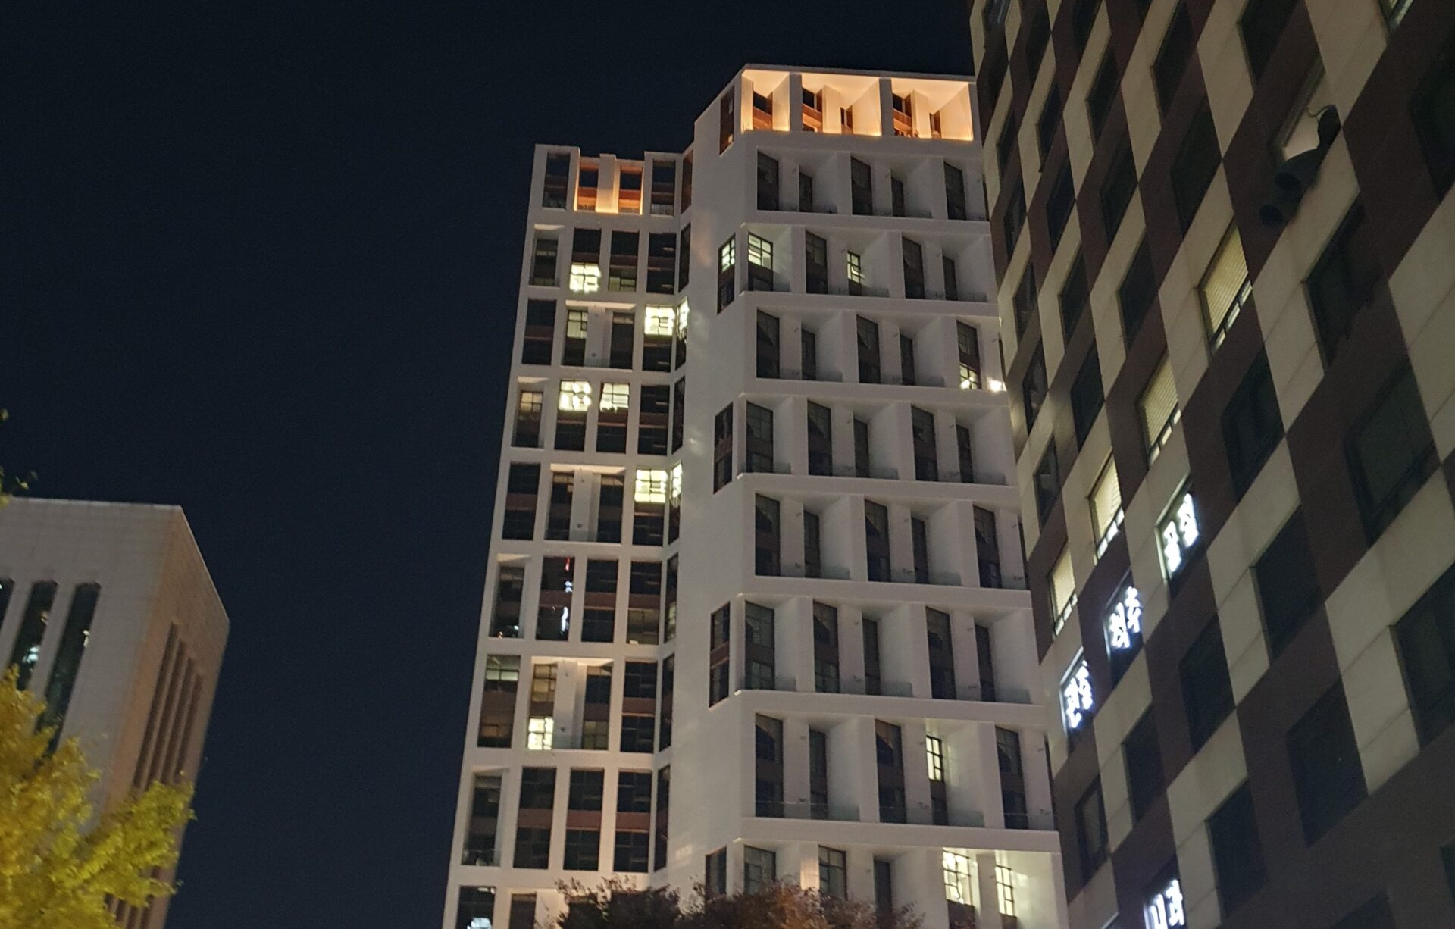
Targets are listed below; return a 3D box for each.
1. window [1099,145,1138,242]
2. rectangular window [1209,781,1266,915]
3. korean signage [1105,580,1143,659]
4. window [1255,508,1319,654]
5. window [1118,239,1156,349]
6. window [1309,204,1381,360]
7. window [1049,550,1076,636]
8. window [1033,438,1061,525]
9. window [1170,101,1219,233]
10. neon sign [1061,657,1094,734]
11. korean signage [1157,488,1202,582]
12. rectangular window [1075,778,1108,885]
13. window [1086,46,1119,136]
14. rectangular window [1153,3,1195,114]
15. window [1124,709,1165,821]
[{"bbox_3d":[10.082,-7.029,37.516,0.200,1.650,2.466,3,-33,-2],"label":"window"},{"bbox_3d":[10.290,7.747,29.287,0.200,2.008,2.334,3,-33,-2],"label":"rectangular window"},{"bbox_3d":[10.180,3.950,37.173,0.150,1.314,2.559,3,-33,-2],"label":"korean signage"},{"bbox_3d":[10.161,2.185,26.219,0.200,1.855,2.240,3,-33,-2],"label":"window"},{"bbox_3d":[10.584,-4.362,37.273,0.200,1.898,2.379,3,-33,-2],"label":"window"},{"bbox_3d":[10.502,-3.035,24.531,0.200,1.750,2.240,3,-33,-2],"label":"window"},{"bbox_3d":[9.414,3.489,40.896,0.200,1.823,2.220,3,-33,-2],"label":"window"},{"bbox_3d":[9.541,0.510,42.828,0.200,1.855,2.240,3,-33,-2],"label":"window"},{"bbox_3d":[10.863,-6.806,33.545,0.200,1.898,2.514,3,-33,-2],"label":"window"},{"bbox_3d":[9.899,6.470,40.851,0.150,1.497,2.514,3,-33,-2],"label":"neon sign"},{"bbox_3d":[9.885,1.554,31.820,0.150,1.291,2.070,3,-33,-2],"label":"korean signage"},{"bbox_3d":[9.277,9.319,37.106,0.200,1.951,2.320,3,-33,-2],"label":"rectangular window"},{"bbox_3d":[10.235,-9.984,39.240,0.200,1.750,2.240,3,-33,-2],"label":"window"},{"bbox_3d":[10.361,-9.466,33.734,0.200,1.671,2.273,3,-33,-2],"label":"rectangular window"},{"bbox_3d":[10.078,7.237,35.065,0.200,1.971,2.469,3,-33,-2],"label":"window"}]

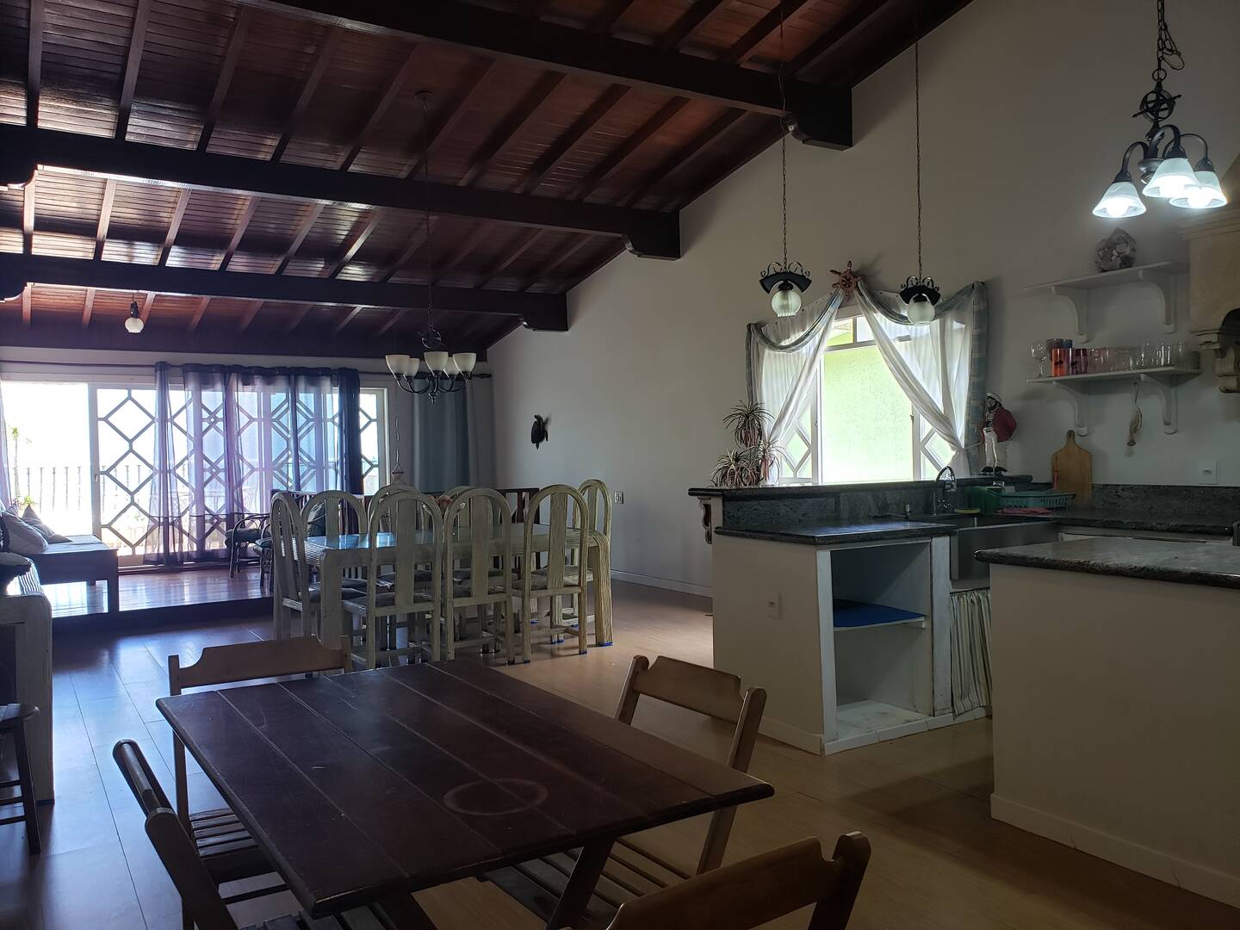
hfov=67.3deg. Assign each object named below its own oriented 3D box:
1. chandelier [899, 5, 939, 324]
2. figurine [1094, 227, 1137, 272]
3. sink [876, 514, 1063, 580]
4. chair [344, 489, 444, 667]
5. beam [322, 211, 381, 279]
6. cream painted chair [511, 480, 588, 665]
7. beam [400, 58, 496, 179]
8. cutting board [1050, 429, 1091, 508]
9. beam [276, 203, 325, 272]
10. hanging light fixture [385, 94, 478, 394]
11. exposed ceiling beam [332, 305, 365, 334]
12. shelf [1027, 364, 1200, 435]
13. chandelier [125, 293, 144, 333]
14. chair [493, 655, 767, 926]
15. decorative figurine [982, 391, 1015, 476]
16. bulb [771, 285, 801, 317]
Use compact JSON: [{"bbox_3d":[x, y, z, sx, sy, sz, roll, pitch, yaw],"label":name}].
[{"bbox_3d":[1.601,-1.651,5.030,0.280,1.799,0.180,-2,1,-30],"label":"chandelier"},{"bbox_3d":[2.560,-1.082,4.784,0.140,0.230,0.190,-2,1,-30],"label":"figurine"},{"bbox_3d":[1.740,0.396,4.656,0.735,0.222,0.503,-2,1,-30],"label":"sink"},{"bbox_3d":[-1.369,0.714,5.641,0.475,1.115,0.490,-2,1,-30],"label":"chair"},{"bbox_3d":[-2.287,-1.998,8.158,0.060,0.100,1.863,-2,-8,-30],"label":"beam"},{"bbox_3d":[-0.534,0.688,6.185,0.475,1.115,0.490,-2,1,-30],"label":"cream painted chair"},{"bbox_3d":[-1.118,-2.358,6.258,0.060,0.100,1.802,-2,-8,-30],"label":"beam"},{"bbox_3d":[2.415,0.023,4.984,0.020,0.415,0.235,5,-3,-30],"label":"cutting board"},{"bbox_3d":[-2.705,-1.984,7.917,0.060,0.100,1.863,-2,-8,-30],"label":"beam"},{"bbox_3d":[-1.306,-1.459,6.312,0.600,2.080,0.600,-2,1,-30],"label":"hanging light fixture"},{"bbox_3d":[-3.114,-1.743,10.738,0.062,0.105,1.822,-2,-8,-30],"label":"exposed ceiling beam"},{"bbox_3d":[2.475,-0.301,4.698,0.240,0.300,0.770,-2,1,-30],"label":"shelf"},{"bbox_3d":[-4.413,-1.373,8.459,0.175,0.360,0.175,-2,1,-30],"label":"chandelier"},{"bbox_3d":[-0.021,0.879,1.997,0.524,0.796,0.443,-2,1,-30],"label":"chair"},{"bbox_3d":[2.186,-0.179,5.385,0.131,0.473,0.181,-2,1,-38],"label":"decorative figurine"},{"bbox_3d":[0.814,-0.804,4.575,0.148,0.155,0.148,-1,1,0],"label":"bulb"}]

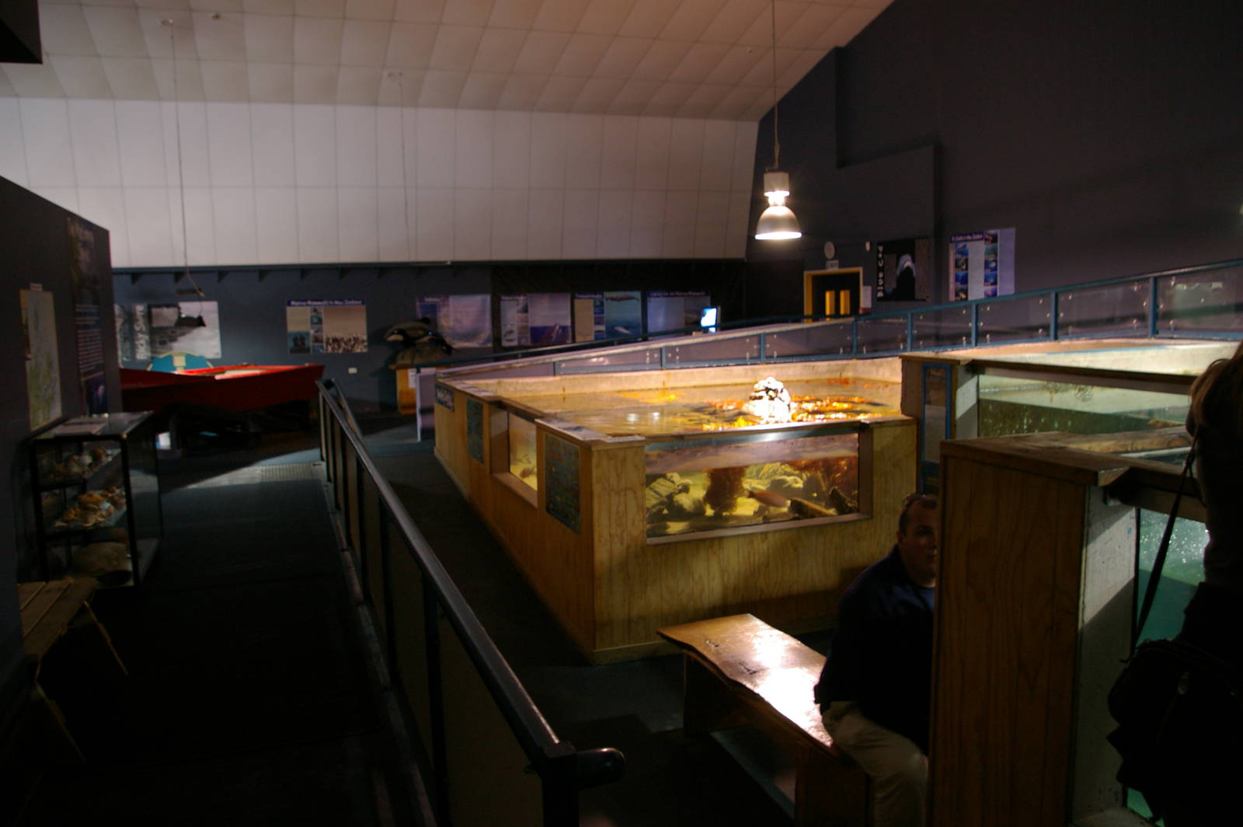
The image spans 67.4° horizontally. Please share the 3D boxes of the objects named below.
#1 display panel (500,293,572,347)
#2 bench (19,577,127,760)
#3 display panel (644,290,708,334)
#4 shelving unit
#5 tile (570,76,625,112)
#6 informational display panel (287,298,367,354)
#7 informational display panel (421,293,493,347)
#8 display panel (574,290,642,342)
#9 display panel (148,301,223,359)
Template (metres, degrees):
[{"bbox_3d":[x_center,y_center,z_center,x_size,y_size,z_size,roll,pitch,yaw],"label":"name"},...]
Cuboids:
[{"bbox_3d":[-1.439,-1.591,15.778,1.200,0.850,0.030,-4,7,-19],"label":"display panel"},{"bbox_3d":[-2.340,1.038,3.776,0.460,0.450,1.040,-4,7,-20],"label":"bench"},{"bbox_3d":[1.054,-1.764,16.646,1.200,0.850,0.030,-4,7,-19],"label":"display panel"},{"bbox_3d":[-3.374,0.527,5.994,0.488,0.909,1.480,-4,7,-21],"label":"shelving unit"},{"bbox_3d":[-0.407,-4.962,14.470,0.626,0.030,1.150,-4,-7,-19],"label":"tile"},{"bbox_3d":[-4.628,-1.365,14.625,1.180,0.840,0.030,-4,7,-20],"label":"informational display panel"},{"bbox_3d":[-2.734,-1.503,15.336,1.190,0.850,0.030,-4,7,-20],"label":"informational display panel"},{"bbox_3d":[-0.221,-1.676,16.202,1.200,0.850,0.030,-4,7,-19],"label":"display panel"},{"bbox_3d":[-6.590,-1.224,13.976,1.080,0.860,0.030,-4,7,-20],"label":"display panel"}]

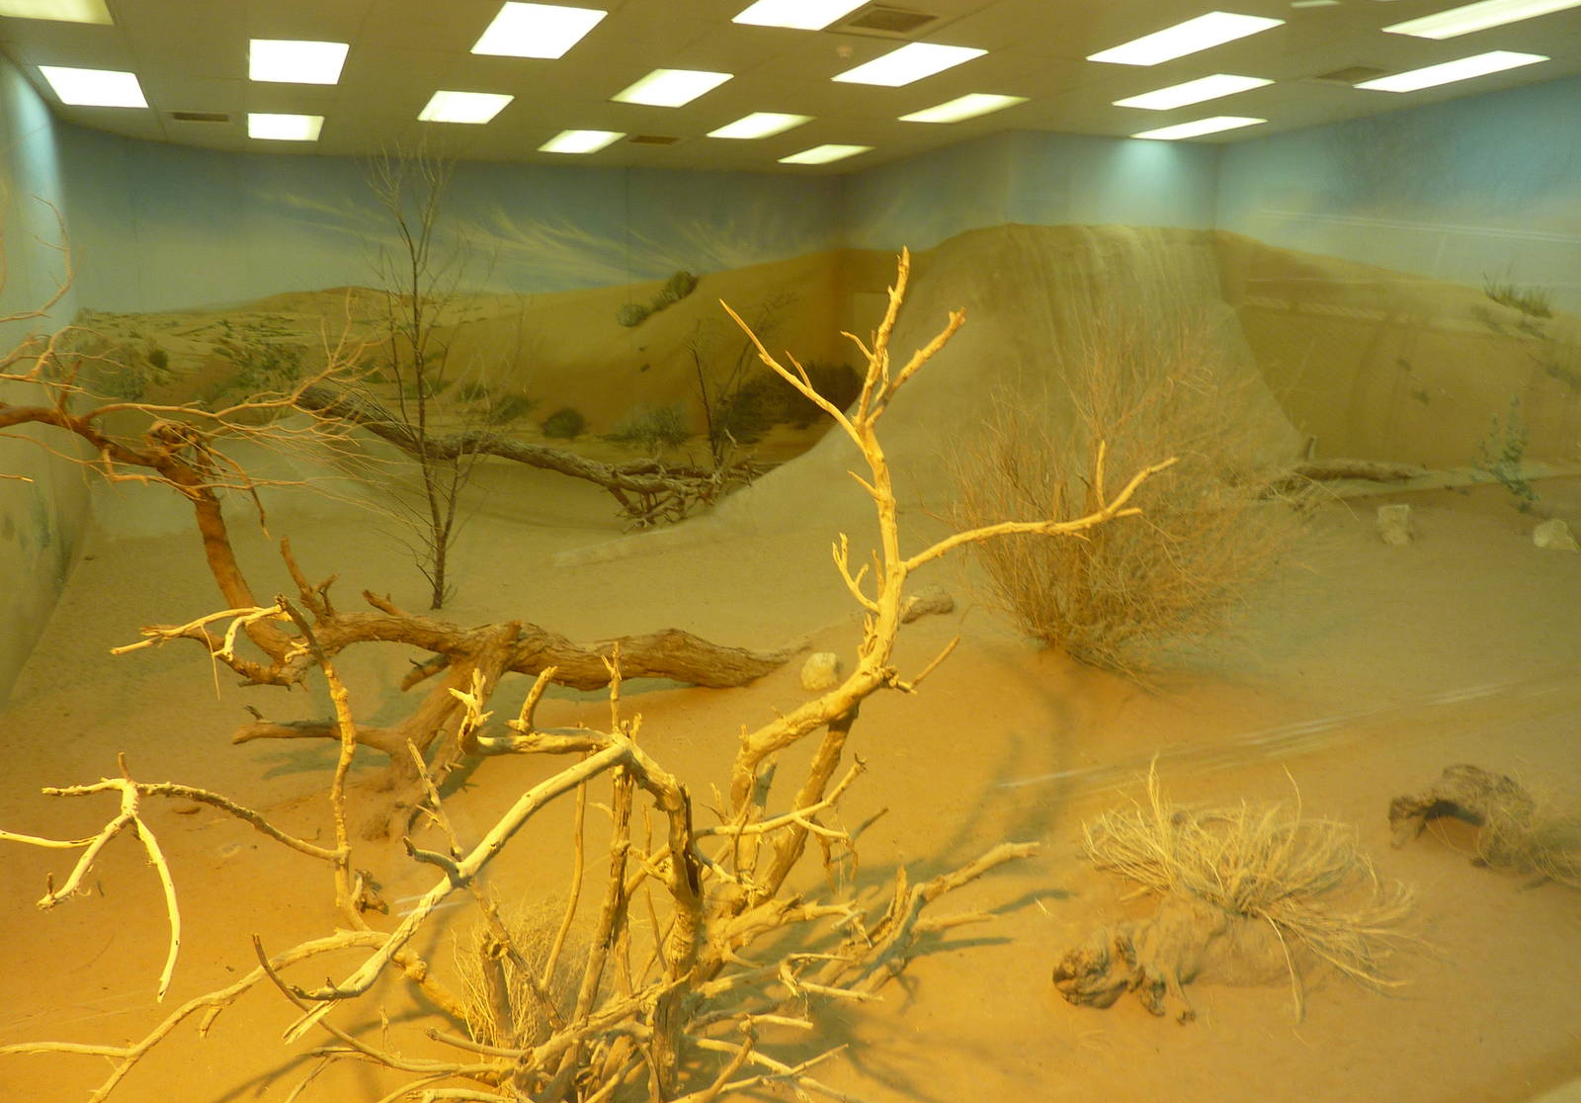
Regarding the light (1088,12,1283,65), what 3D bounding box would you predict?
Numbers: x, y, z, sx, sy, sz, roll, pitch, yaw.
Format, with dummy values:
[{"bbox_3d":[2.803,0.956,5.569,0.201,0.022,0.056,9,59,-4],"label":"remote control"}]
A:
[{"bbox_3d":[2.405,-3.158,7.043,0.560,0.070,1.160,-6,12,-24],"label":"light"}]

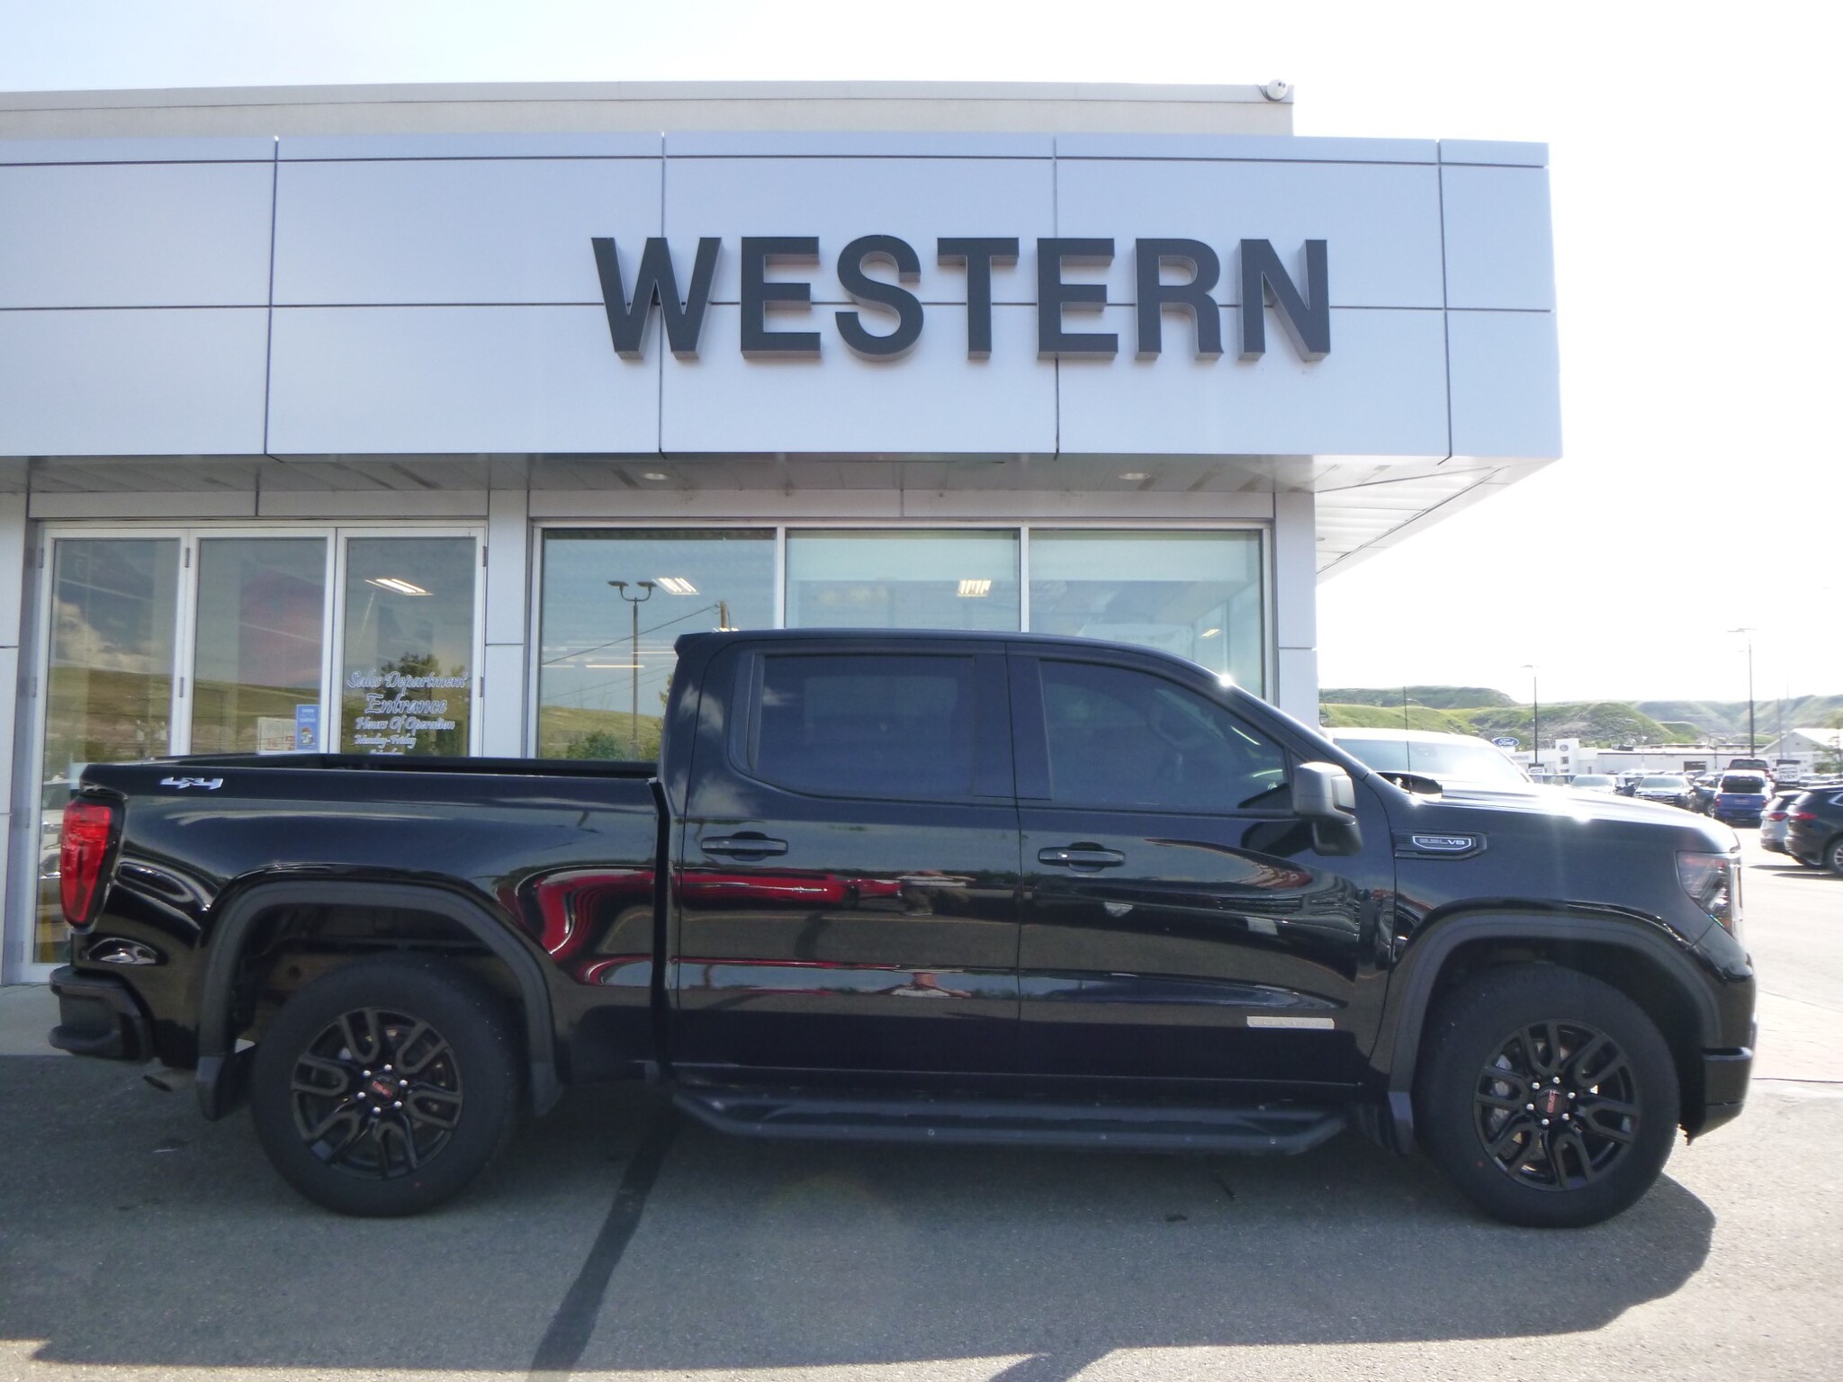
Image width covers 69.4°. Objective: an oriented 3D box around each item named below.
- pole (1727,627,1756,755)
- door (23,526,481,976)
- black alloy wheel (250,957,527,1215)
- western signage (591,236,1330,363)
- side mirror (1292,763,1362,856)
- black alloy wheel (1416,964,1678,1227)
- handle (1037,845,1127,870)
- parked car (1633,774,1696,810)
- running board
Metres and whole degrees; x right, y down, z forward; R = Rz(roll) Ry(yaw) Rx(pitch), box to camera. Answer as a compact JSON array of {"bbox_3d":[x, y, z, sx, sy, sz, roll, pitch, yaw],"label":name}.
[{"bbox_3d":[38.502,1.367,62.069,1.500,8.765,0.500,-2,-5,30],"label":"pole"},{"bbox_3d":[-4.490,0.390,9.000,3.020,3.060,0.100,0,-4,0],"label":"door"},{"bbox_3d":[-1.707,1.269,4.381,0.840,0.840,0.285,0,-4,0],"label":"black alloy wheel"},{"bbox_3d":[0.234,-2.417,8.202,4.503,0.735,0.150,0,-4,0],"label":"western signage"},{"bbox_3d":[1.282,0.371,4.204,0.170,0.290,0.290,0,-4,0],"label":"side mirror"},{"bbox_3d":[1.983,1.292,4.349,0.840,0.840,0.285,0,-4,0],"label":"black alloy wheel"},{"bbox_3d":[0.515,0.534,4.272,0.280,0.068,0.060,0,-4,0],"label":"handle"},{"bbox_3d":[25.591,3.794,45.845,1.880,1.700,4.650,-3,-5,31],"label":"parked car"},{"bbox_3d":[0.278,1.387,4.294,2.180,0.105,0.200,1,-4,0],"label":"running board"}]

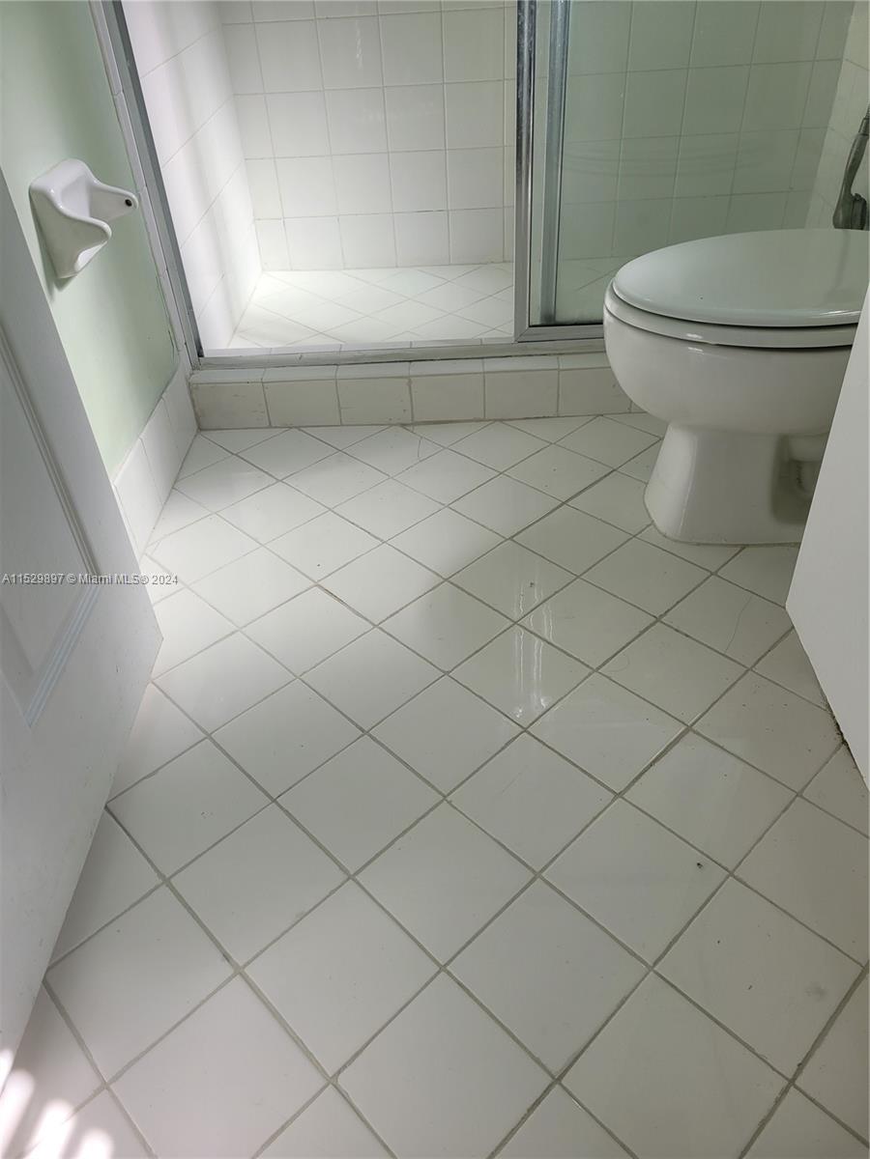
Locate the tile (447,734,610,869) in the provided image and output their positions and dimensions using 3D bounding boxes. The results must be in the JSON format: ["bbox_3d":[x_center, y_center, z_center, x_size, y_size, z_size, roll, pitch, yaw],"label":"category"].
[{"bbox_3d":[0.123,0.278,1.095,0.151,0.009,0.151,-33,47,-32],"label":"tile"}]

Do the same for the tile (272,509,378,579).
[{"bbox_3d":[-0.198,-0.057,1.535,0.151,0.009,0.151,-33,47,-32],"label":"tile"}]

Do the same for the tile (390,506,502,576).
[{"bbox_3d":[0.020,-0.065,1.526,0.151,0.008,0.151,-33,47,-32],"label":"tile"}]

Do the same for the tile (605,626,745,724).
[{"bbox_3d":[0.345,0.136,1.258,0.151,0.009,0.151,-33,47,-32],"label":"tile"}]

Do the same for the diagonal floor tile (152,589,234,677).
[{"bbox_3d":[-0.415,0.085,1.361,0.148,0.009,0.148,-33,47,-32],"label":"diagonal floor tile"}]

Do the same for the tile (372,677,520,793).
[{"bbox_3d":[0.015,0.210,1.173,0.151,0.009,0.151,-33,47,-32],"label":"tile"}]

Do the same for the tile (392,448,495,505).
[{"bbox_3d":[0.024,-0.197,1.681,0.151,0.009,0.151,-33,47,-32],"label":"tile"}]

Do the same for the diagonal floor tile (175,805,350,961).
[{"bbox_3d":[-0.205,0.351,1.012,0.151,0.009,0.151,-33,47,-32],"label":"diagonal floor tile"}]

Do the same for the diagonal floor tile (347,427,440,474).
[{"bbox_3d":[-0.083,-0.262,1.770,0.151,0.009,0.151,-33,47,-32],"label":"diagonal floor tile"}]

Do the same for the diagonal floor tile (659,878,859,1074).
[{"bbox_3d":[0.339,0.410,0.916,0.151,0.009,0.151,-33,47,-32],"label":"diagonal floor tile"}]

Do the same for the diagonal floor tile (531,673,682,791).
[{"bbox_3d":[0.233,0.206,1.177,0.151,0.008,0.151,-33,47,-32],"label":"diagonal floor tile"}]

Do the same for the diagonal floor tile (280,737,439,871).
[{"bbox_3d":[-0.096,0.283,1.103,0.151,0.009,0.151,-33,47,-32],"label":"diagonal floor tile"}]

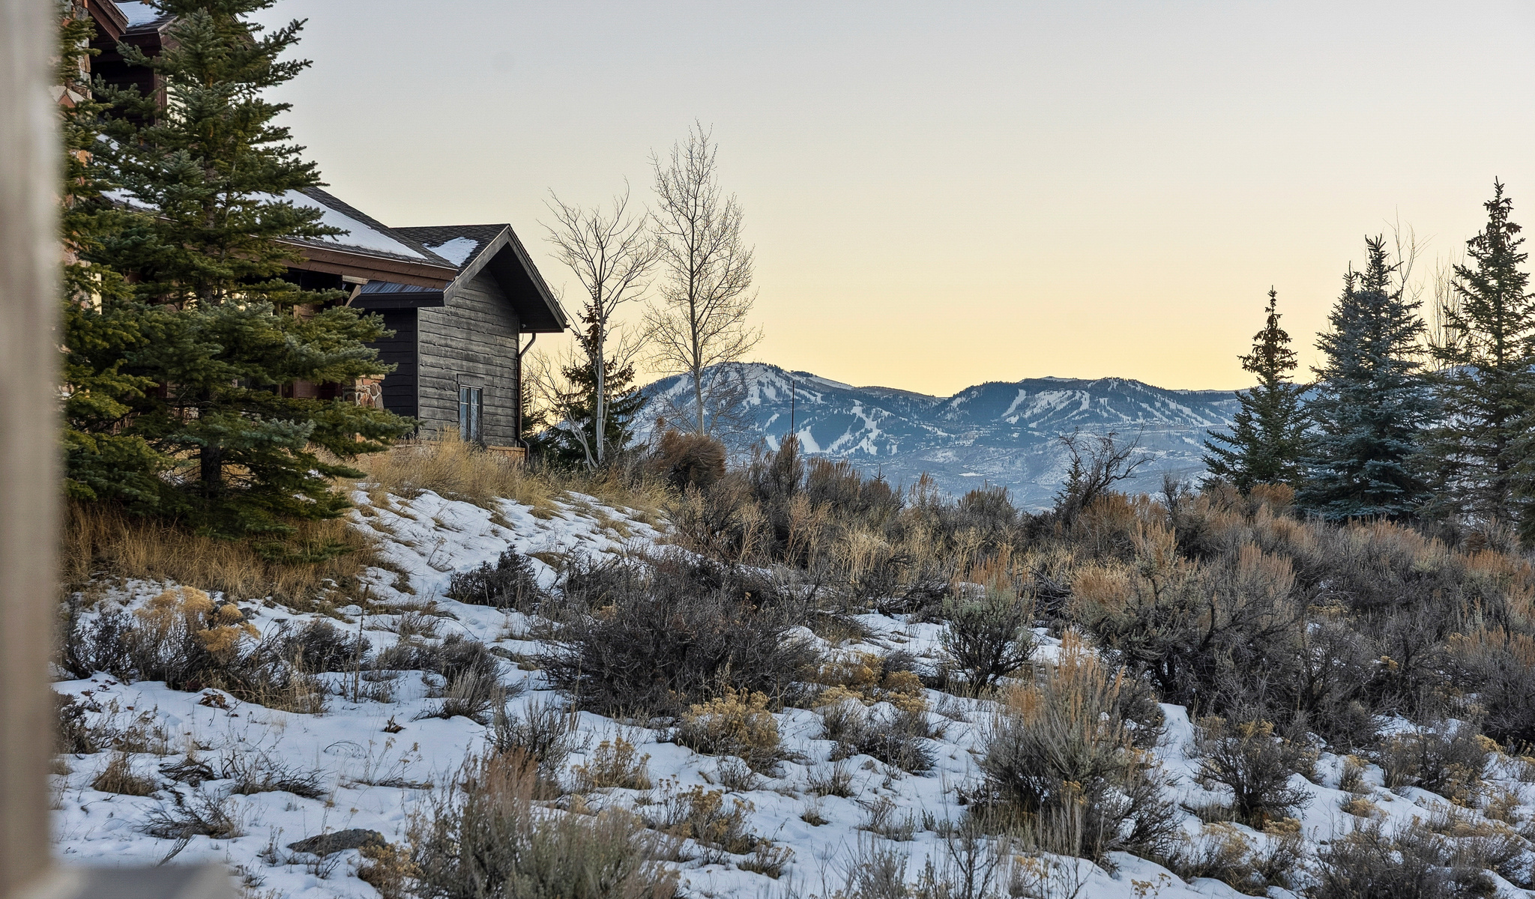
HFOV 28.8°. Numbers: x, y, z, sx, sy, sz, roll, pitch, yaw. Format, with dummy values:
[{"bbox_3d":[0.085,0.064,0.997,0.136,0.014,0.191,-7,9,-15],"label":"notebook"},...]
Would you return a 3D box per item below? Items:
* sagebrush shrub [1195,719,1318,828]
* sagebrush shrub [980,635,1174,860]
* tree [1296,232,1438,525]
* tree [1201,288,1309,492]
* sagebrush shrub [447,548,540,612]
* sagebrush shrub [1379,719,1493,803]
[{"bbox_3d":[2.452,1.626,15.000,0.596,0.542,0.550,0,-1,0],"label":"sagebrush shrub"},{"bbox_3d":[1.450,1.383,14.000,0.905,1.023,0.850,0,-1,0],"label":"sagebrush shrub"},{"bbox_3d":[9.437,-1.066,47.000,2.208,4.586,2.200,0,-1,0],"label":"tree"},{"bbox_3d":[8.162,-0.904,50.000,1.847,3.614,1.900,0,-1,0],"label":"tree"},{"bbox_3d":[-2.569,1.226,28.000,0.877,0.583,0.750,0,-1,0],"label":"sagebrush shrub"},{"bbox_3d":[4.108,1.929,18.400,0.702,0.497,0.600,0,-1,0],"label":"sagebrush shrub"}]

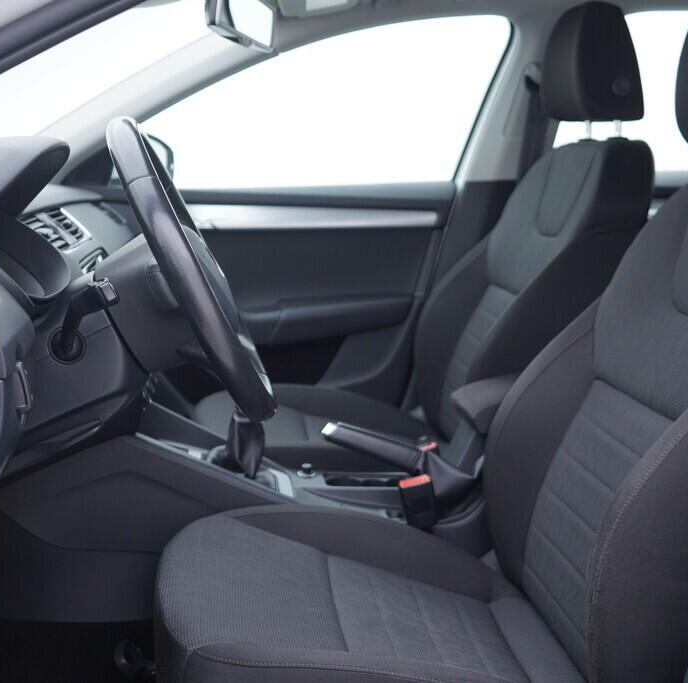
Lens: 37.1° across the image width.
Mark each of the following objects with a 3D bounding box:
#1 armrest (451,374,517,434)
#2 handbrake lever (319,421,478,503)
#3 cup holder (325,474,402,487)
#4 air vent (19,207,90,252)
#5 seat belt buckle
[{"bbox_3d":[0.319,0.091,1.610,0.280,0.068,0.140,-2,10,-7],"label":"armrest"},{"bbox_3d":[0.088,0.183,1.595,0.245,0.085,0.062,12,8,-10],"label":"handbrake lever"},{"bbox_3d":[0.044,0.242,1.605,0.155,0.055,0.080,-2,10,-7],"label":"cup holder"},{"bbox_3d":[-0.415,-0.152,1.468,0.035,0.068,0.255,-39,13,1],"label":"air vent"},{"bbox_3d":[0.112,0.242,1.496,0.047,0.085,0.030,-13,11,-5],"label":"seat belt buckle"}]

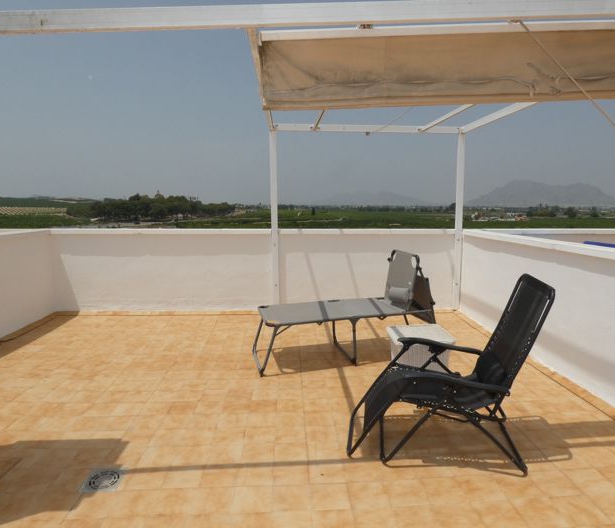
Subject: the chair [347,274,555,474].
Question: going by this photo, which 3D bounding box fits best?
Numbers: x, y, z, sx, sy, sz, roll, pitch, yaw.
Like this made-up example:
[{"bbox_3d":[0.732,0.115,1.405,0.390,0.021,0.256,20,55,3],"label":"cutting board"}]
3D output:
[{"bbox_3d":[0.845,0.614,2.580,1.131,1.081,0.646,1,8,7],"label":"chair"}]

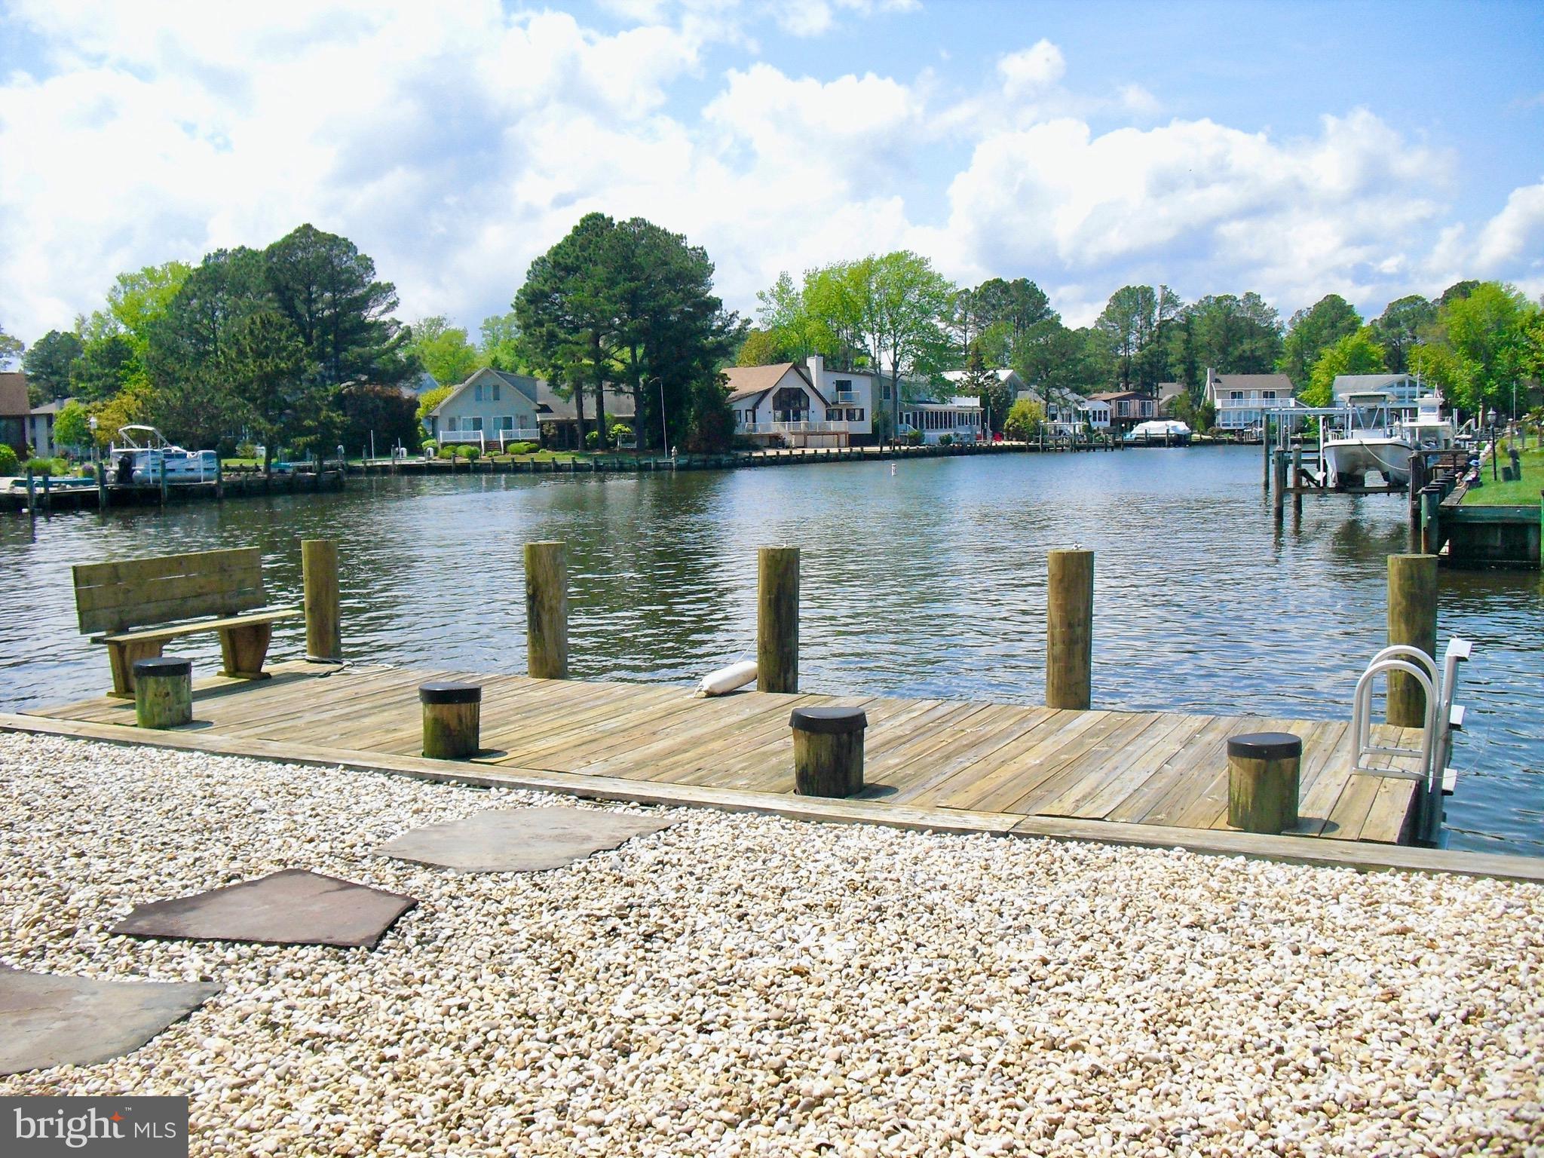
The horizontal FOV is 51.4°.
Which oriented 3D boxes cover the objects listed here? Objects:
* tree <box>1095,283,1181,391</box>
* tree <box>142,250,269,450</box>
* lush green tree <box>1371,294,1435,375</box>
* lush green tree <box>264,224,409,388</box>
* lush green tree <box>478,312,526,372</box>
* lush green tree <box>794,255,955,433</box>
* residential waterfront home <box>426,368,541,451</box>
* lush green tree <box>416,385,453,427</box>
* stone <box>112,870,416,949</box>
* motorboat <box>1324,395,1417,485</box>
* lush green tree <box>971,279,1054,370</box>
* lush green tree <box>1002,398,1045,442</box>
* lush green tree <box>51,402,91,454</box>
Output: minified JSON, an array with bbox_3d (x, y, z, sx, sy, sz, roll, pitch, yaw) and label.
[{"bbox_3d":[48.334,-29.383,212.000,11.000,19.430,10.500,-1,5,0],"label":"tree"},{"bbox_3d":[-35.080,-13.930,100.000,8.040,13.520,7.640,-3,5,-19],"label":"tree"},{"bbox_3d":[93.590,-32.270,238.000,10.370,20.020,9.850,1,6,21],"label":"lush green tree"},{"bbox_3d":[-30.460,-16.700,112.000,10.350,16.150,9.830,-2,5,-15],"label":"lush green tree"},{"bbox_3d":[-29.020,-21.683,176.000,6.875,15.204,6.875,-1,5,0],"label":"lush green tree"},{"bbox_3d":[10.412,-23.922,165.000,16.485,19.212,14.000,-1,5,0],"label":"lush green tree"},{"bbox_3d":[-25.656,-15.307,143.500,10.241,7.222,11.000,-1,5,0],"label":"residential waterfront home"},{"bbox_3d":[-30.699,-15.184,147.000,3.865,5.300,3.865,-1,5,0],"label":"lush green tree"},{"bbox_3d":[-1.700,1.176,5.711,1.077,0.040,0.829,0,5,14],"label":"stone"},{"bbox_3d":[16.964,-3.913,45.300,2.500,2.620,7.300,1,6,24],"label":"motorboat"},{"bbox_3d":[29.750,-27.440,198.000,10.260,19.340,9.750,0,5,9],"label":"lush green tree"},{"bbox_3d":[27.566,-17.452,176.000,4.495,4.892,4.495,-1,5,0],"label":"lush green tree"},{"bbox_3d":[-41.391,-8.849,95.000,2.355,3.497,2.355,-1,5,0],"label":"lush green tree"}]

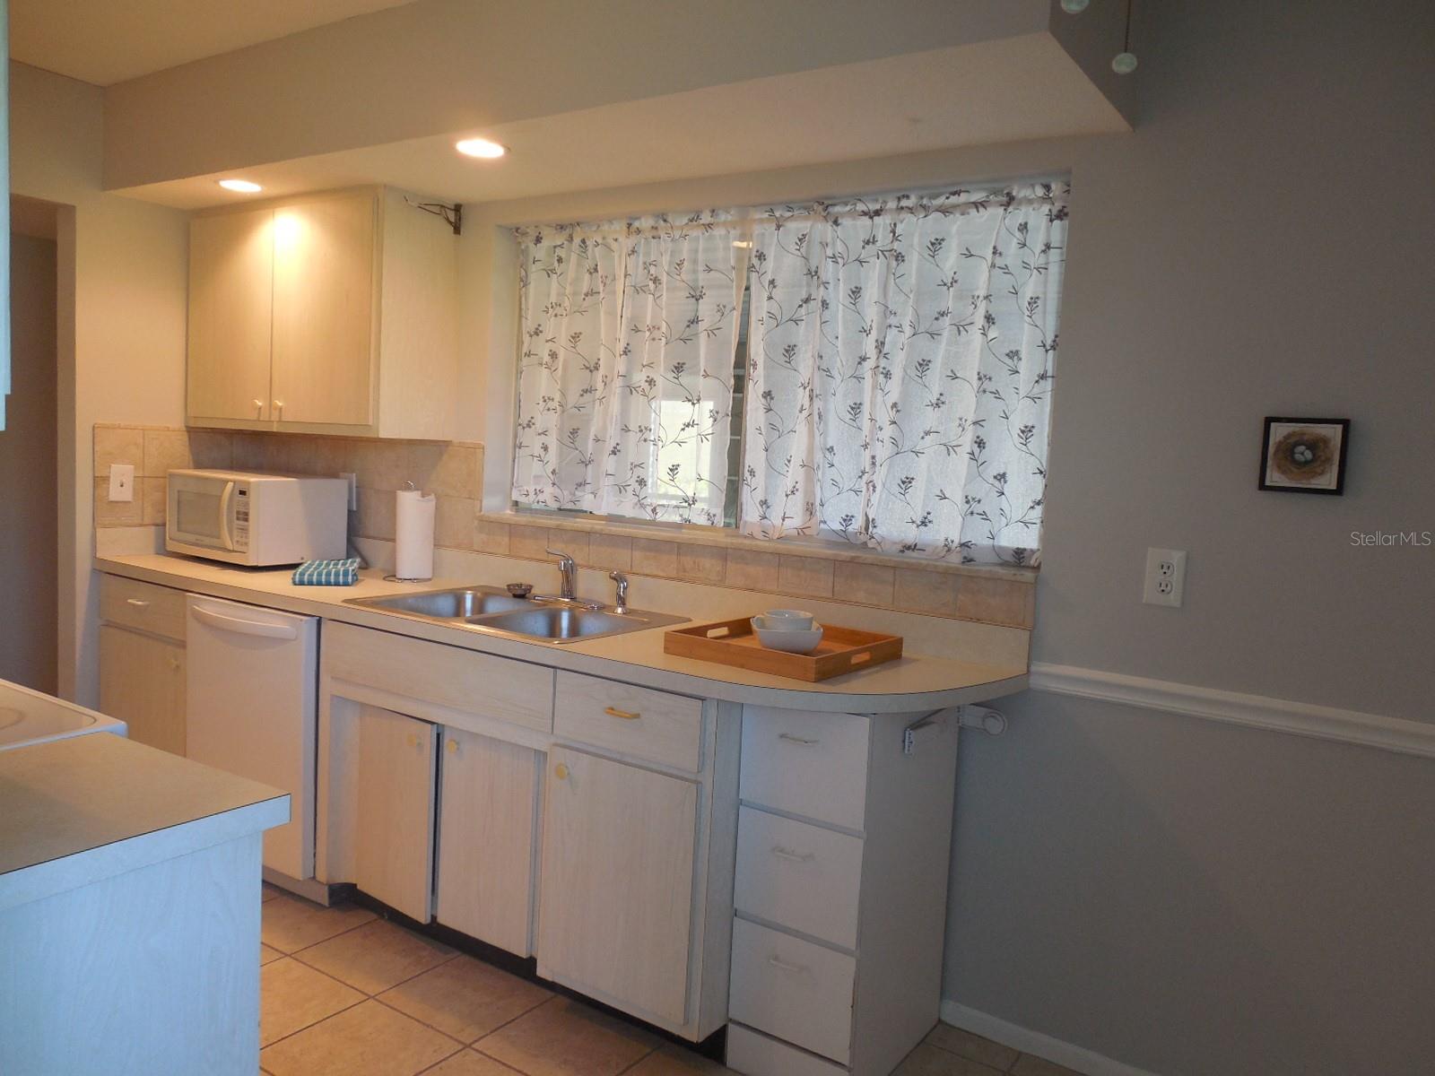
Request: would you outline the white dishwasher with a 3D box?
[{"bbox_3d":[-1.269,0.579,3.359,0.587,0.788,0.592,6,6,32],"label":"white dishwasher"}]

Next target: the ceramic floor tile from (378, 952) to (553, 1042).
[{"bbox_3d":[-0.637,1.156,2.606,0.319,0.010,0.284,6,6,32],"label":"ceramic floor tile"}]

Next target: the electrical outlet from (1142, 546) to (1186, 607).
[{"bbox_3d":[0.983,0.087,2.277,0.080,0.124,0.008,6,6,32],"label":"electrical outlet"}]

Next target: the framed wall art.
[{"bbox_3d":[1.198,-0.168,2.119,0.153,0.153,0.018,6,6,32],"label":"framed wall art"}]

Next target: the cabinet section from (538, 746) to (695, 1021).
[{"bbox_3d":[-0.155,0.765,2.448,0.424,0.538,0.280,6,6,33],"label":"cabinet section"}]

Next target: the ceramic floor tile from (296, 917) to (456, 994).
[{"bbox_3d":[-0.919,1.125,2.785,0.319,0.010,0.284,6,6,32],"label":"ceramic floor tile"}]

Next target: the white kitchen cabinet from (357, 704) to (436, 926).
[{"bbox_3d":[-0.765,0.738,3.038,0.331,0.552,0.472,6,6,32],"label":"white kitchen cabinet"}]

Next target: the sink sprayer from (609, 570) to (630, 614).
[{"bbox_3d":[-0.280,0.156,2.946,0.063,0.114,0.037,-2,7,-45],"label":"sink sprayer"}]

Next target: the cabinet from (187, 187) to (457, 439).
[{"bbox_3d":[-1.379,-0.740,3.560,1.039,0.761,0.322,6,6,32],"label":"cabinet"}]

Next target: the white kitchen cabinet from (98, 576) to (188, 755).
[{"bbox_3d":[-1.762,0.525,3.696,0.552,0.773,0.572,6,6,32],"label":"white kitchen cabinet"}]

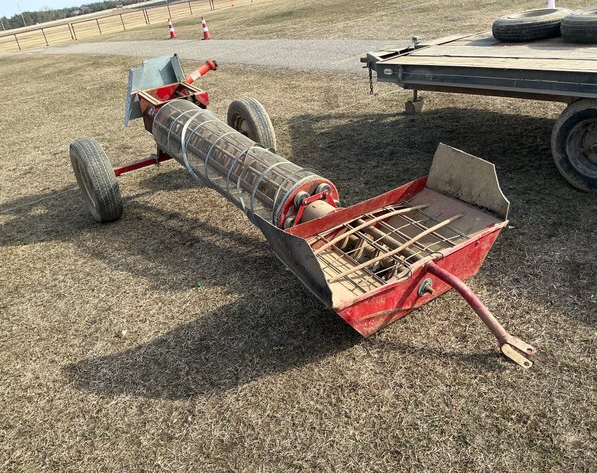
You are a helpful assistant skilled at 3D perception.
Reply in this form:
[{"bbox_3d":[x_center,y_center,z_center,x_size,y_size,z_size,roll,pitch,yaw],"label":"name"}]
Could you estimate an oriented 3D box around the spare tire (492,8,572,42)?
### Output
[{"bbox_3d":[2.165,-1.945,4.710,0.690,0.180,0.690,3,29,24],"label":"spare tire"}]

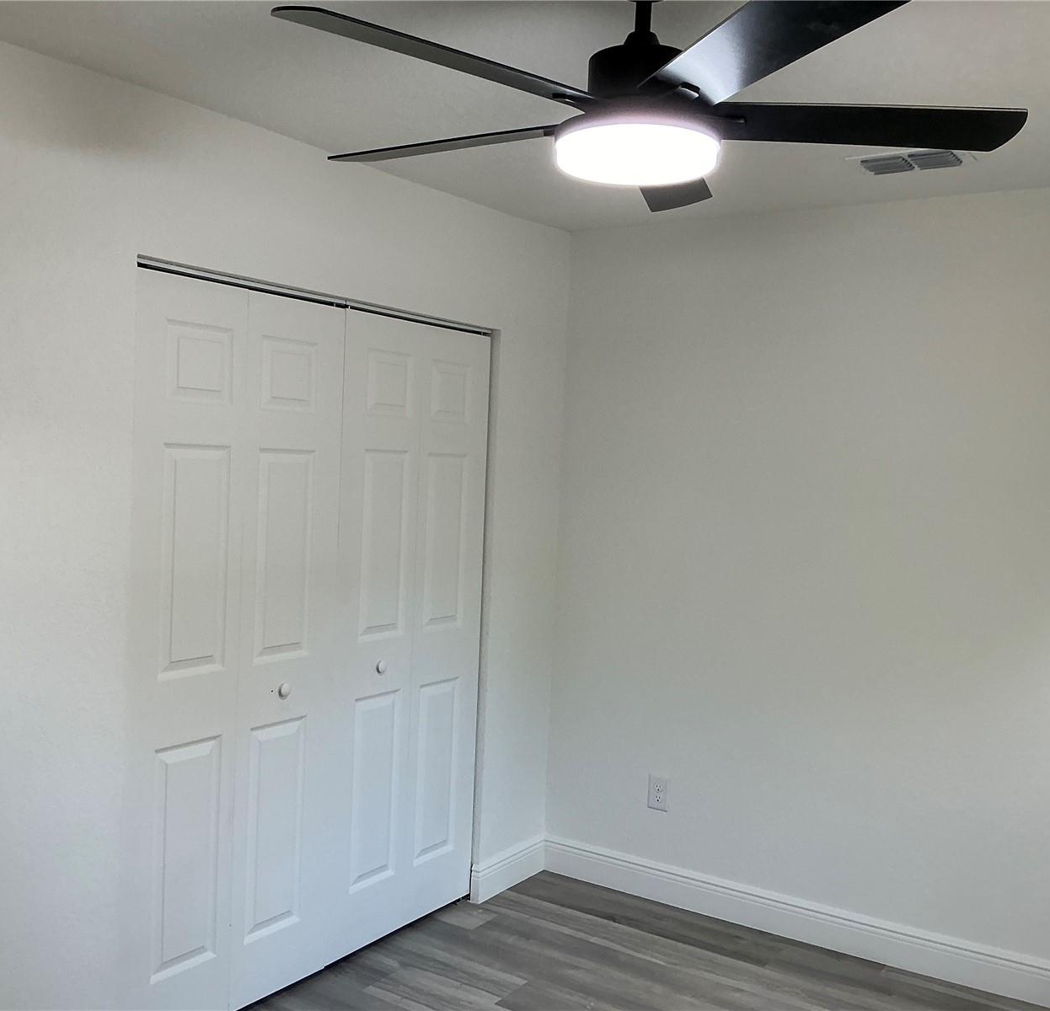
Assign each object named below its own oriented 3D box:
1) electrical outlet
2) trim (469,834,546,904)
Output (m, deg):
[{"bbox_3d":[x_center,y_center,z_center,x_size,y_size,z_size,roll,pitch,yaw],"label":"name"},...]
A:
[{"bbox_3d":[0.483,1.042,3.945,0.073,0.117,0.008,4,2,33],"label":"electrical outlet"},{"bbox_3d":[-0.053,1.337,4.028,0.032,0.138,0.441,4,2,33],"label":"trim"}]

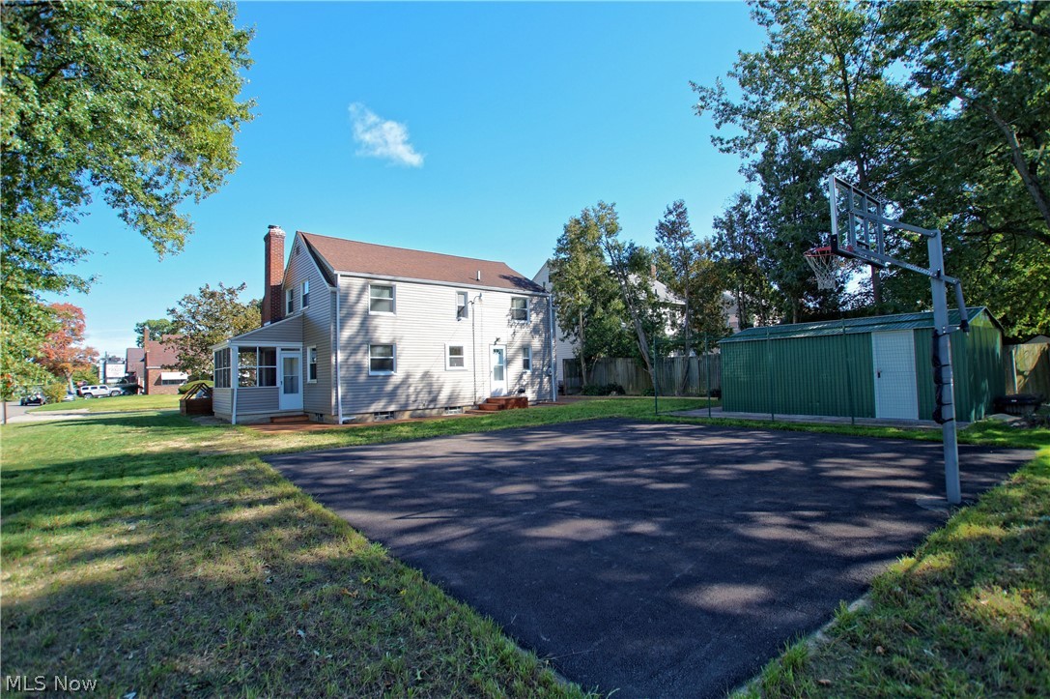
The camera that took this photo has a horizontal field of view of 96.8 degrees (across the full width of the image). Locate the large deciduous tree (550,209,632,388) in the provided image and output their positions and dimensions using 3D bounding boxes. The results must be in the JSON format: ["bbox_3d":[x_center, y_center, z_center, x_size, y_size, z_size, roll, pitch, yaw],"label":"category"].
[{"bbox_3d":[3.200,-2.271,22.718,3.933,9.232,3.736,-2,-3,8],"label":"large deciduous tree"}]

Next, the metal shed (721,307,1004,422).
[{"bbox_3d":[9.844,0.466,14.210,4.150,2.740,6.150,0,-3,-37],"label":"metal shed"}]

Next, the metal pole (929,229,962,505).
[{"bbox_3d":[4.618,0.169,5.117,0.115,3.003,0.115,0,-3,-35],"label":"metal pole"}]

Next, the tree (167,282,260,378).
[{"bbox_3d":[-17.775,-0.221,26.563,5.051,7.207,4.798,0,-3,-34],"label":"tree"}]

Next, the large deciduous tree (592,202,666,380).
[{"bbox_3d":[4.747,-2.309,21.416,3.265,9.087,3.102,-3,-3,13],"label":"large deciduous tree"}]

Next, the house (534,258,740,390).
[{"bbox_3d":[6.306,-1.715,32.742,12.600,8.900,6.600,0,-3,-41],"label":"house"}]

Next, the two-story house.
[{"bbox_3d":[-6.050,-1.246,20.852,12.250,7.950,8.300,0,-3,-41],"label":"two-story house"}]

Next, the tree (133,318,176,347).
[{"bbox_3d":[-63.085,0.897,80.134,7.955,12.810,7.955,0,-3,-38],"label":"tree"}]

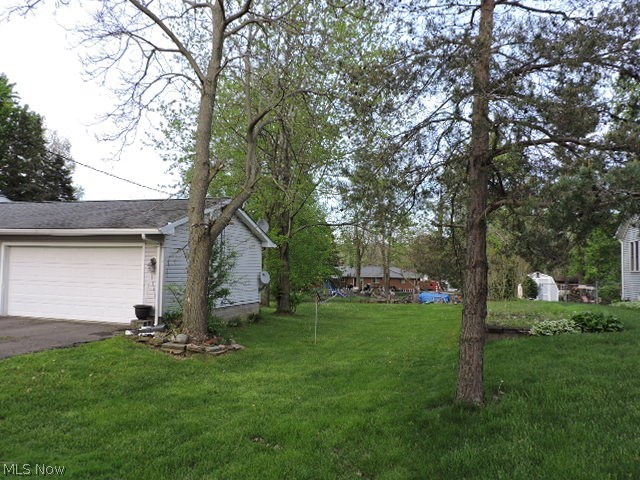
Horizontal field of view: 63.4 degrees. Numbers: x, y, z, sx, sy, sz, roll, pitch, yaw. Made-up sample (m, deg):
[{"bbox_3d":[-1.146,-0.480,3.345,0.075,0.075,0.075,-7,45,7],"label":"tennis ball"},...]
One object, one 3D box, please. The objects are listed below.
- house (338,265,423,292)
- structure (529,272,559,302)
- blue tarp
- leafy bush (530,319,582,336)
[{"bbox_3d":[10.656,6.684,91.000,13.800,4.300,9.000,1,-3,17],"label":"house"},{"bbox_3d":[16.713,3.600,39.800,2.950,2.150,2.500,0,-3,21],"label":"structure"},{"bbox_3d":[9.583,4.881,43.300,2.500,0.900,1.200,1,-3,17],"label":"blue tarp"},{"bbox_3d":[5.411,2.018,12.000,1.070,0.370,0.650,1,-3,18],"label":"leafy bush"}]

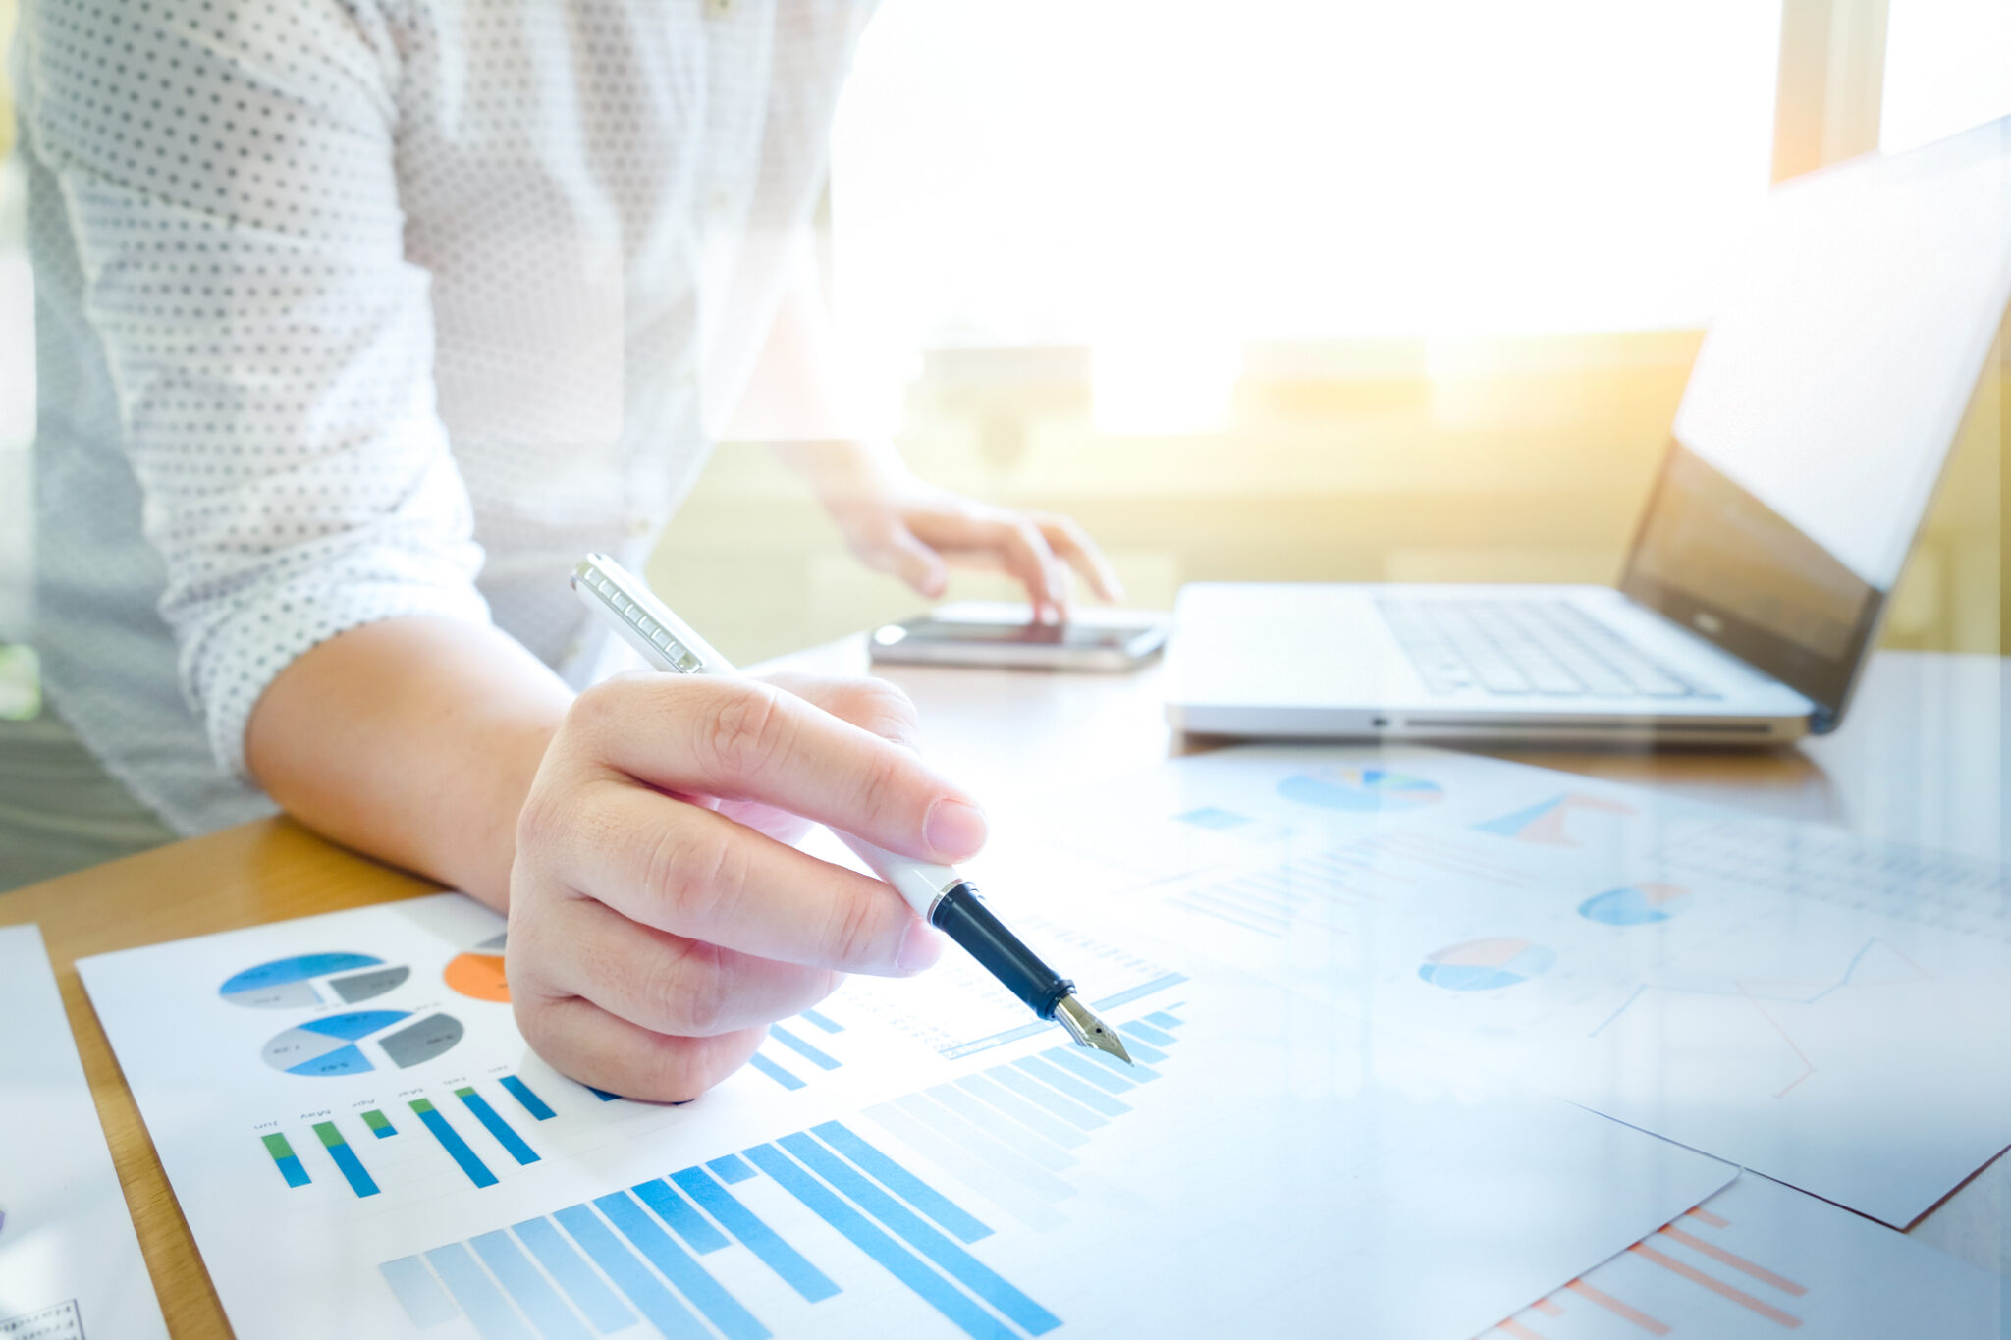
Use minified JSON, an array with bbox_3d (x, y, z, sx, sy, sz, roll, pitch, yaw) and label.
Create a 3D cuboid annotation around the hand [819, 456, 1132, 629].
[{"bbox_3d":[-0.021,-0.073,0.830,0.172,0.088,0.095,0,11,0],"label":"hand"}]

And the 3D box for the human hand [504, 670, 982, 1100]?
[{"bbox_3d":[-0.054,0.037,0.322,0.103,0.082,0.085,4,12,25],"label":"human hand"}]

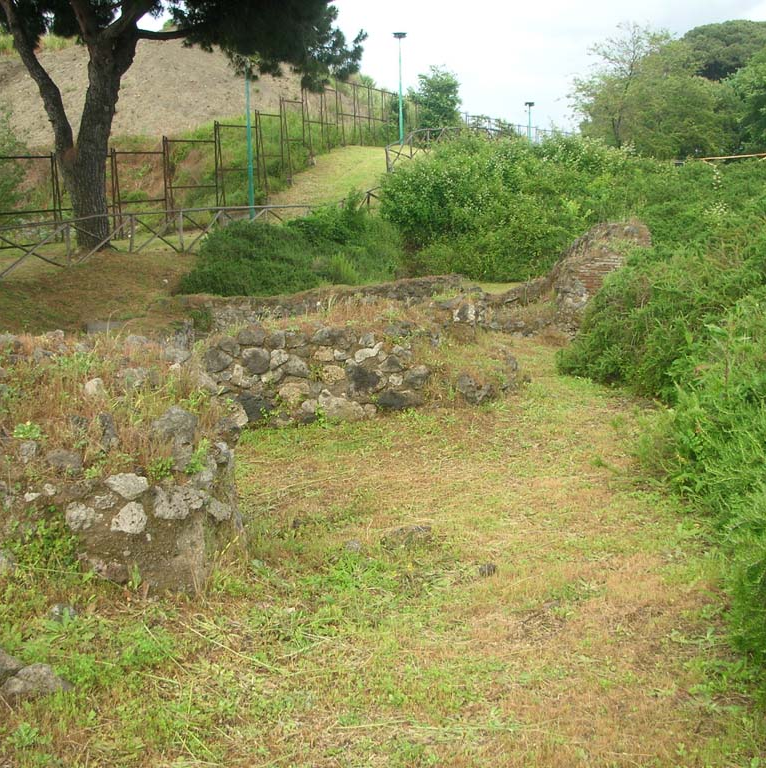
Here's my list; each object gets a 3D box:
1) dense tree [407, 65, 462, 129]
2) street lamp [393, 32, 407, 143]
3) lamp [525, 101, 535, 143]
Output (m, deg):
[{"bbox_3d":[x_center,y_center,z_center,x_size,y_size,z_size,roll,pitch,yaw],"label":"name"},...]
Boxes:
[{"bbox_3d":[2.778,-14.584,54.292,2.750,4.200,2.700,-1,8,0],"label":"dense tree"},{"bbox_3d":[0.819,-13.480,47.348,0.630,5.000,0.600,-1,8,0],"label":"street lamp"},{"bbox_3d":[10.284,-17.135,72.348,0.650,5.000,0.600,-1,8,0],"label":"lamp"}]

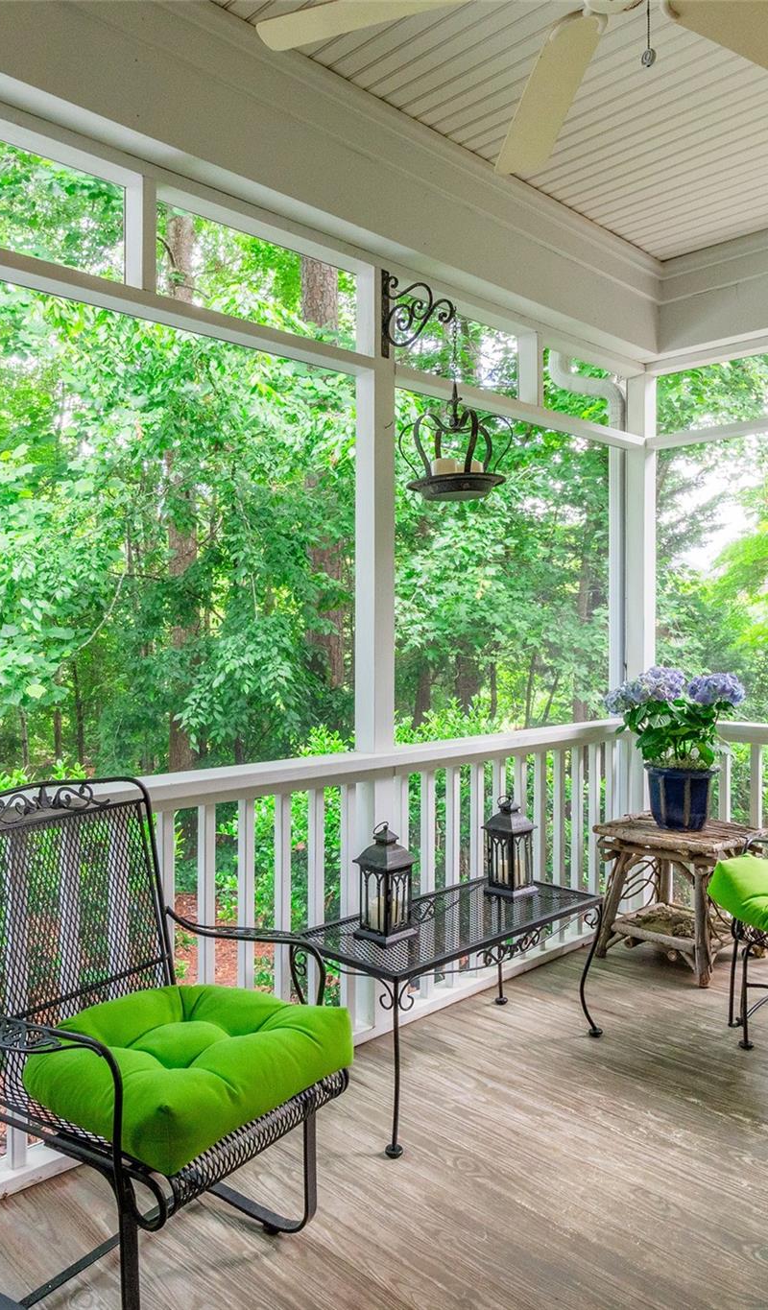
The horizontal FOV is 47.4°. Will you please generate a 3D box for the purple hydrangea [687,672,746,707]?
[{"bbox_3d":[1.347,0.140,3.540,0.230,0.143,0.200,0,1,0],"label":"purple hydrangea"}]

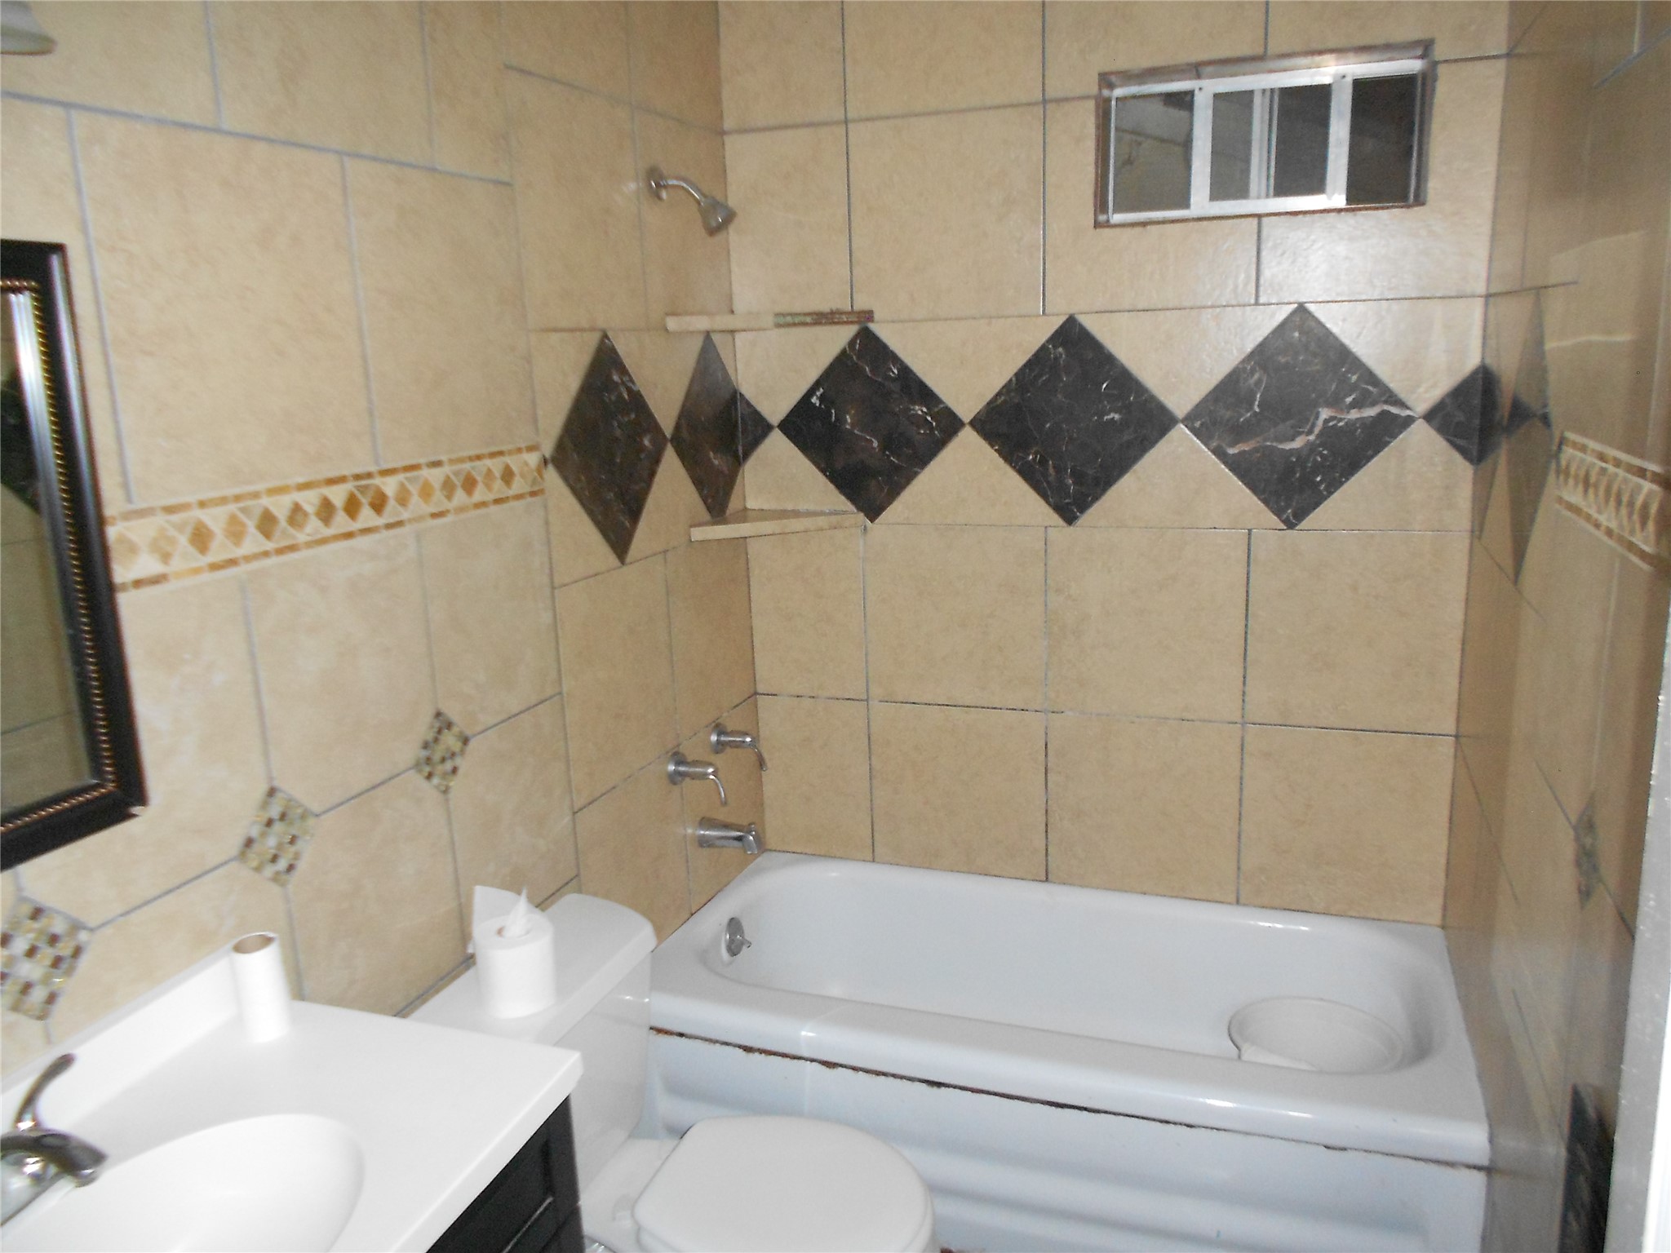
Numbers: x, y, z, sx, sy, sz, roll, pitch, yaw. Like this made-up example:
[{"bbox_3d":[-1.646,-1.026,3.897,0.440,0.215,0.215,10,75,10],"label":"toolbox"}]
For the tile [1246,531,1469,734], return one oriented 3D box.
[{"bbox_3d":[1.023,0.011,2.482,0.392,0.404,0.010,2,14,20],"label":"tile"}]

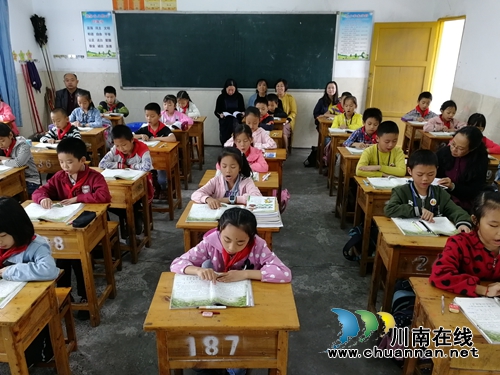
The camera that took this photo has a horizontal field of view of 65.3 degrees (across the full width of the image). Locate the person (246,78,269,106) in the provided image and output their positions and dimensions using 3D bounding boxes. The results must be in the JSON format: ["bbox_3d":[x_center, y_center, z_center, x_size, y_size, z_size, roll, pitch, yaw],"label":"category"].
[{"bbox_3d":[0.176,-1.115,6.223,0.474,1.205,0.680,1,21,4],"label":"person"}]

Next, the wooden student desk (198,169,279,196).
[{"bbox_3d":[-0.076,0.282,3.264,0.609,0.750,0.381,1,21,3],"label":"wooden student desk"}]

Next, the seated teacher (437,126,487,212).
[{"bbox_3d":[1.658,0.082,3.174,0.515,1.205,0.700,19,28,39],"label":"seated teacher"}]

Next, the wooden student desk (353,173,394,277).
[{"bbox_3d":[1.165,0.318,3.177,0.618,0.763,0.381,0,21,-1],"label":"wooden student desk"}]

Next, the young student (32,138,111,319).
[{"bbox_3d":[-1.185,0.258,2.726,0.520,1.170,0.630,1,21,4],"label":"young student"}]

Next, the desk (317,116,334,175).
[{"bbox_3d":[1.259,-0.573,5.533,0.609,0.750,0.381,1,21,3],"label":"desk"}]

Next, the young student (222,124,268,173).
[{"bbox_3d":[-0.072,0.007,3.433,0.453,1.154,0.567,1,21,4],"label":"young student"}]

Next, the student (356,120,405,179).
[{"bbox_3d":[1.086,0.013,3.380,0.447,1.182,0.579,1,21,3],"label":"student"}]

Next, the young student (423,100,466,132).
[{"bbox_3d":[2.359,-0.529,4.859,0.474,1.112,0.567,3,22,7],"label":"young student"}]

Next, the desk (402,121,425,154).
[{"bbox_3d":[2.412,-0.509,5.330,0.600,0.753,0.380,1,21,4],"label":"desk"}]

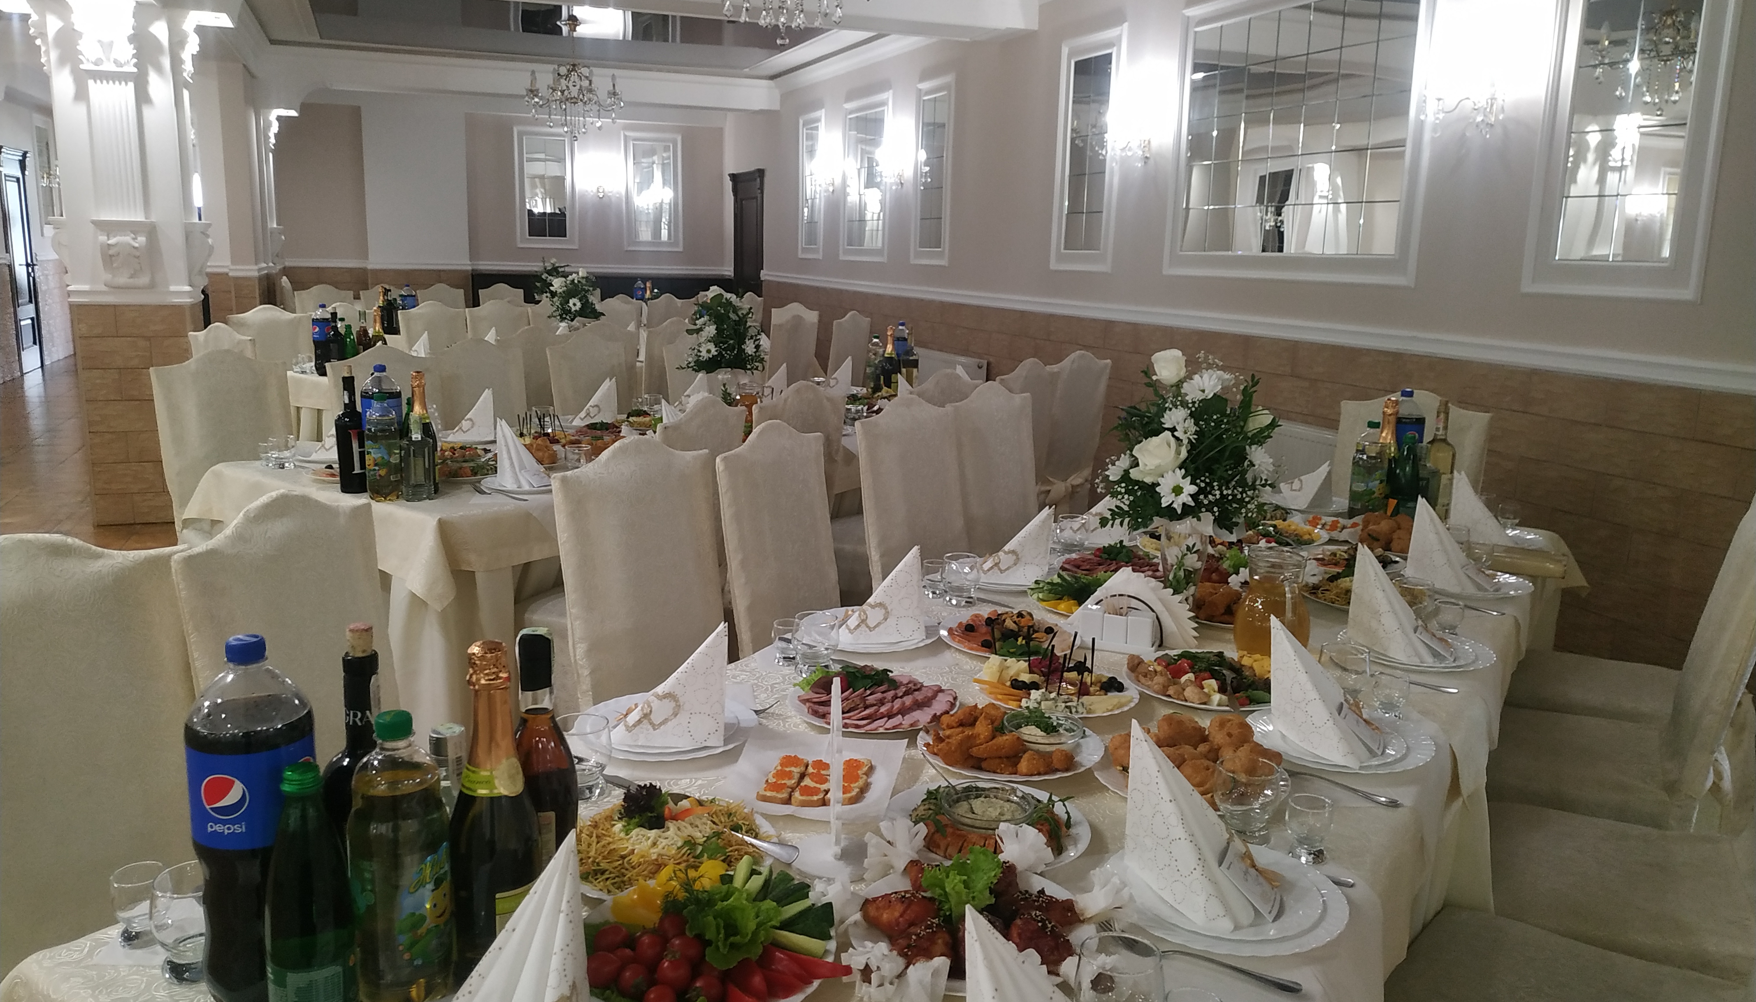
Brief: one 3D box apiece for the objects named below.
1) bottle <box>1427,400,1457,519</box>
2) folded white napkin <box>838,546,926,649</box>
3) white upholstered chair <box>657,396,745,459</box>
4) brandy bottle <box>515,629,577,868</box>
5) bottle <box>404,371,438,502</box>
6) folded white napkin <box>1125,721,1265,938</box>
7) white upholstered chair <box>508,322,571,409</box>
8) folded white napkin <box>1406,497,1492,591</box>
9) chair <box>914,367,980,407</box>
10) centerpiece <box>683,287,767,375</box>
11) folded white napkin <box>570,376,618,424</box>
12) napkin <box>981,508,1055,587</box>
[{"bbox_3d":[1.494,-0.108,3.201,0.075,0.306,0.075,9,14,33],"label":"bottle"},{"bbox_3d":[0.025,0.142,1.978,0.130,0.165,0.120,9,14,33],"label":"folded white napkin"},{"bbox_3d":[-0.657,0.215,3.326,0.530,1.035,0.440,9,14,33],"label":"white upholstered chair"},{"bbox_3d":[-0.326,0.263,1.174,0.075,0.289,0.075,-4,13,-21],"label":"brandy bottle"},{"bbox_3d":[-1.203,-0.181,3.205,0.087,0.314,0.087,9,14,31],"label":"bottle"},{"bbox_3d":[0.332,0.328,1.267,0.150,0.166,0.135,9,14,33],"label":"folded white napkin"},{"bbox_3d":[-1.667,-0.253,5.433,0.520,1.068,0.440,9,14,33],"label":"white upholstered chair"},{"bbox_3d":[1.173,0.081,2.501,0.150,0.166,0.135,9,14,33],"label":"folded white napkin"},{"bbox_3d":[0.001,0.017,4.314,0.560,1.010,0.460,9,14,34],"label":"chair"},{"bbox_3d":[-0.576,-0.562,4.674,0.330,0.490,0.335,2,12,0],"label":"centerpiece"},{"bbox_3d":[-1.011,-0.382,4.466,0.140,0.158,0.140,7,13,23],"label":"folded white napkin"},{"bbox_3d":[0.284,0.076,2.451,0.150,0.166,0.135,9,14,33],"label":"napkin"}]

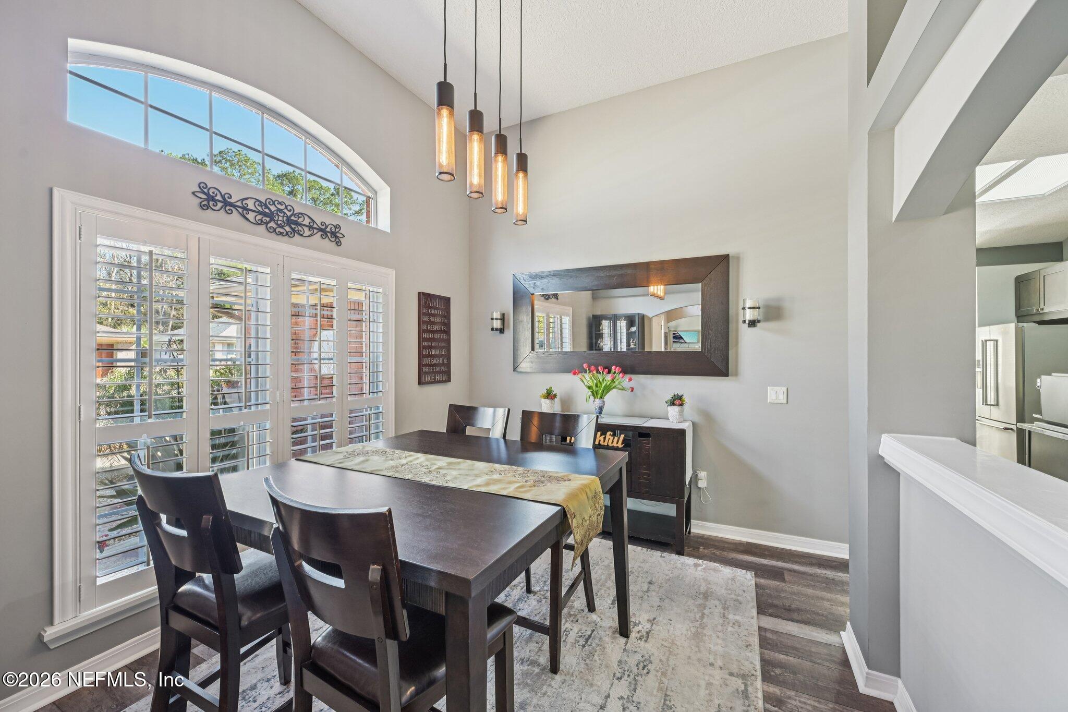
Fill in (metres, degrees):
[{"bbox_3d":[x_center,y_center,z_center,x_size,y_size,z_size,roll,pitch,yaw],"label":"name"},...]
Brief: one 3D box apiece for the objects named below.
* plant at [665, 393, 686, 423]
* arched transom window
[{"bbox_3d":[1.114,0.406,3.255,0.150,0.226,0.150,0,0,27],"label":"plant"},{"bbox_3d":[-1.701,-1.270,2.617,0.070,0.565,1.790,0,0,27],"label":"arched transom window"}]

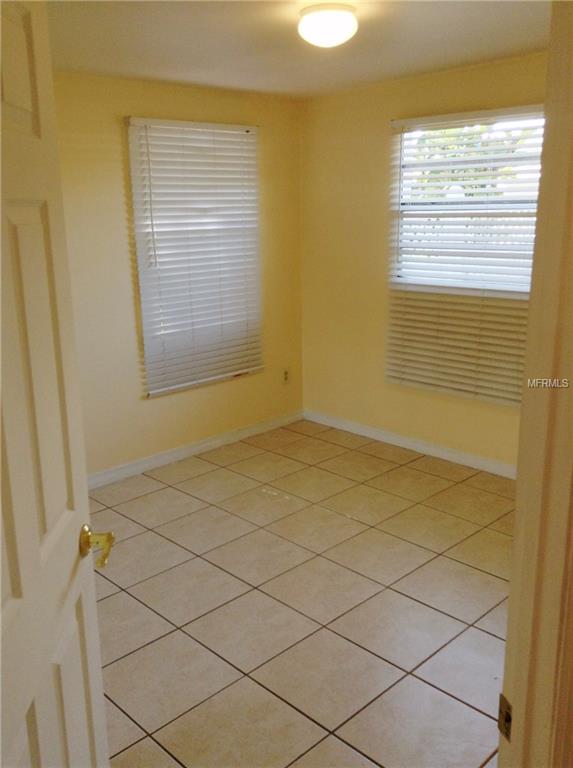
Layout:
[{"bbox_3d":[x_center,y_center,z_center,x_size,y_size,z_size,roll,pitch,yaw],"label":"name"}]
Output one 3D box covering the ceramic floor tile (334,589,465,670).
[{"bbox_3d":[0.449,0.983,2.951,0.407,0.010,0.407,-15,21,-42],"label":"ceramic floor tile"}]

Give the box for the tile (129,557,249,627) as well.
[{"bbox_3d":[-0.428,0.919,3.251,0.407,0.010,0.407,-15,21,-42],"label":"tile"}]

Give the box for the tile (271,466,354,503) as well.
[{"bbox_3d":[0.162,0.595,4.292,0.402,0.010,0.402,-15,21,-42],"label":"tile"}]

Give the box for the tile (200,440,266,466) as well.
[{"bbox_3d":[-0.373,0.462,4.819,0.402,0.010,0.300,-15,21,-42],"label":"tile"}]

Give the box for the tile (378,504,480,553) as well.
[{"bbox_3d":[0.733,0.738,3.729,0.402,0.010,0.402,-15,21,-42],"label":"tile"}]

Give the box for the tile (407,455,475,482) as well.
[{"bbox_3d":[0.965,0.525,4.504,0.220,0.010,0.403,-15,21,-42],"label":"tile"}]

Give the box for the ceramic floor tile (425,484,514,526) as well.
[{"bbox_3d":[1.023,0.659,4.004,0.402,0.010,0.402,-15,21,-42],"label":"ceramic floor tile"}]

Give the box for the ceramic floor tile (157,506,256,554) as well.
[{"bbox_3d":[-0.417,0.755,3.753,0.403,0.010,0.403,-15,21,-42],"label":"ceramic floor tile"}]

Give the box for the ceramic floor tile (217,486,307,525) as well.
[{"bbox_3d":[-0.127,0.675,4.027,0.403,0.010,0.403,-15,21,-42],"label":"ceramic floor tile"}]

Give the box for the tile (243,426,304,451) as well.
[{"bbox_3d":[-0.083,0.384,5.093,0.402,0.010,0.300,-15,21,-42],"label":"tile"}]

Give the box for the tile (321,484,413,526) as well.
[{"bbox_3d":[0.449,0.667,4.019,0.403,0.010,0.403,-15,21,-42],"label":"tile"}]

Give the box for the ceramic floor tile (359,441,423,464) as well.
[{"bbox_3d":[0.669,0.464,4.841,0.233,0.010,0.407,-15,21,-42],"label":"ceramic floor tile"}]

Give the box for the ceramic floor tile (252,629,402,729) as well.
[{"bbox_3d":[0.149,1.044,2.624,0.402,0.010,0.402,-15,21,-42],"label":"ceramic floor tile"}]

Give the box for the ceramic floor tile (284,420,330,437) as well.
[{"bbox_3d":[0.149,0.321,5.313,0.239,0.010,0.300,-15,21,-42],"label":"ceramic floor tile"}]

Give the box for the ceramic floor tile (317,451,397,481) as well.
[{"bbox_3d":[0.452,0.517,4.566,0.402,0.010,0.402,-15,21,-42],"label":"ceramic floor tile"}]

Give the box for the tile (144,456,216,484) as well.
[{"bbox_3d":[-0.652,0.543,4.546,0.403,0.010,0.277,-15,21,-42],"label":"tile"}]

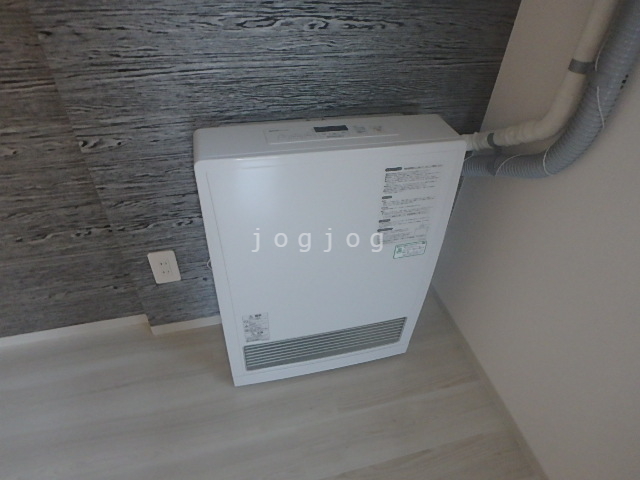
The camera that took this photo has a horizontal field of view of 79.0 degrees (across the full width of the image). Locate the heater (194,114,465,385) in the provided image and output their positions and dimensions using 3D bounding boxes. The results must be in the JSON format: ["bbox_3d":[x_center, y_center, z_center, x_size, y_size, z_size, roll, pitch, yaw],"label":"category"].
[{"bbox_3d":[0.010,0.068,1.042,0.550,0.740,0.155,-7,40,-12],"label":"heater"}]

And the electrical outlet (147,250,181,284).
[{"bbox_3d":[-0.438,0.075,1.099,0.070,0.120,0.012,-7,41,-11],"label":"electrical outlet"}]

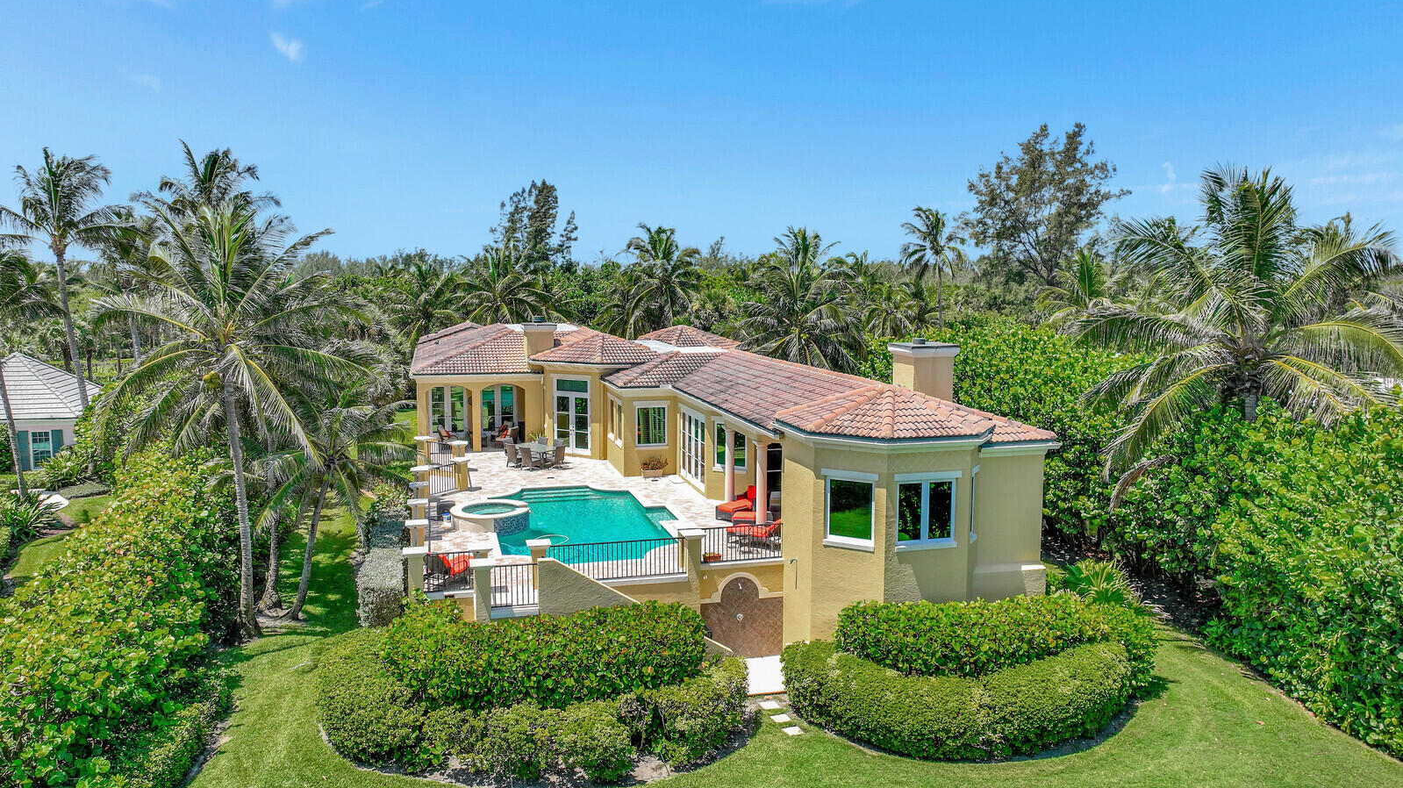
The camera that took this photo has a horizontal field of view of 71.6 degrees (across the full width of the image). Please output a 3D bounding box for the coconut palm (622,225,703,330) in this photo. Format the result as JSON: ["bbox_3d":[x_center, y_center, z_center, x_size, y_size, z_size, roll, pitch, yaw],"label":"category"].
[{"bbox_3d":[-2.881,-5.944,70.804,6.800,12.530,6.800,0,7,0],"label":"coconut palm"}]

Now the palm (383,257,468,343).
[{"bbox_3d":[-19.374,-4.519,68.964,6.800,10.150,6.800,0,7,0],"label":"palm"}]

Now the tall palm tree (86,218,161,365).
[{"bbox_3d":[-43.021,-6.746,73.728,6.600,13.410,6.600,0,7,0],"label":"tall palm tree"}]

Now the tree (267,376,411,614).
[{"bbox_3d":[-10.344,3.102,28.030,4.350,6.940,4.350,0,7,0],"label":"tree"}]

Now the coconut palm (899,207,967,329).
[{"bbox_3d":[17.988,-6.803,76.727,5.500,15.730,5.500,0,7,0],"label":"coconut palm"}]

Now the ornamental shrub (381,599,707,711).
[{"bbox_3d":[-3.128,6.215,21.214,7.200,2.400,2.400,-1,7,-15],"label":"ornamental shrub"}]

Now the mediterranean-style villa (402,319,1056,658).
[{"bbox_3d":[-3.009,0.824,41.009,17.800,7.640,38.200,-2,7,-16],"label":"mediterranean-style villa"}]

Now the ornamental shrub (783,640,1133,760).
[{"bbox_3d":[6.148,6.841,22.083,8.300,1.070,4.200,0,7,0],"label":"ornamental shrub"}]

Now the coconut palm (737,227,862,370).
[{"bbox_3d":[4.645,-1.782,47.108,6.500,12.420,6.500,0,7,0],"label":"coconut palm"}]

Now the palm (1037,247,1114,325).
[{"bbox_3d":[24.619,-3.934,62.990,6.600,11.040,6.600,0,7,0],"label":"palm"}]

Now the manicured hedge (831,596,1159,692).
[{"bbox_3d":[7.050,6.028,23.914,7.200,1.500,3.000,-1,7,-8],"label":"manicured hedge"}]

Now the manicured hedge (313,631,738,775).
[{"bbox_3d":[-4.102,6.809,21.425,9.900,1.150,4.700,2,7,11],"label":"manicured hedge"}]

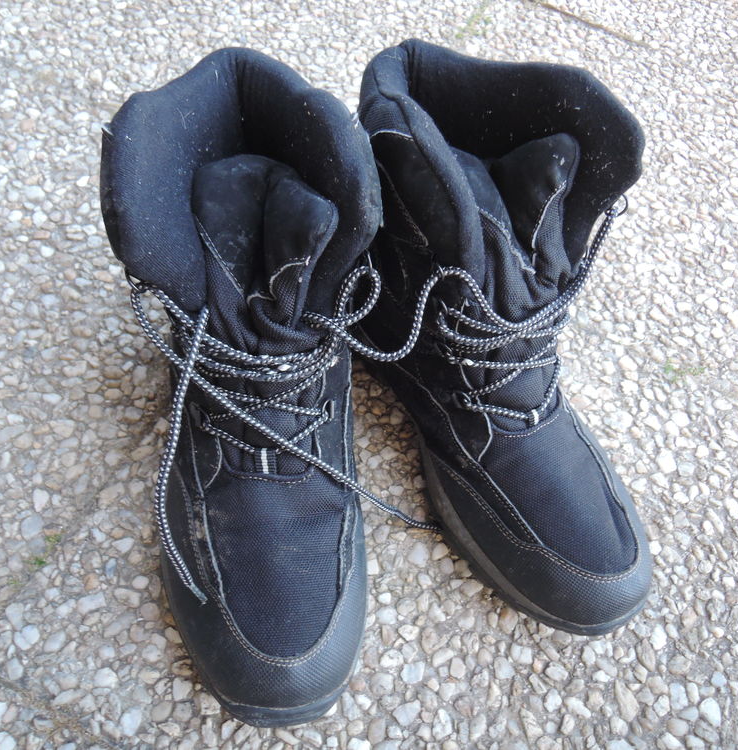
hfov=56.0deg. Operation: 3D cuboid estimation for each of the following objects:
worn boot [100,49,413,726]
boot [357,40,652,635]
[{"bbox_3d":[-0.057,0.009,0.363,0.120,0.205,0.300,-3,59,-9],"label":"worn boot"},{"bbox_3d":[0.083,-0.016,0.395,0.120,0.205,0.300,-20,63,-18],"label":"boot"}]

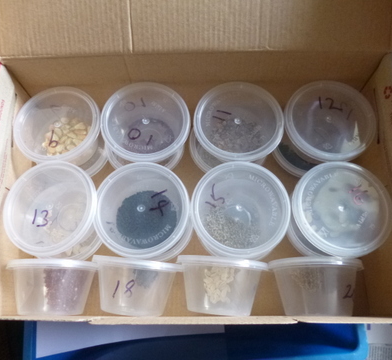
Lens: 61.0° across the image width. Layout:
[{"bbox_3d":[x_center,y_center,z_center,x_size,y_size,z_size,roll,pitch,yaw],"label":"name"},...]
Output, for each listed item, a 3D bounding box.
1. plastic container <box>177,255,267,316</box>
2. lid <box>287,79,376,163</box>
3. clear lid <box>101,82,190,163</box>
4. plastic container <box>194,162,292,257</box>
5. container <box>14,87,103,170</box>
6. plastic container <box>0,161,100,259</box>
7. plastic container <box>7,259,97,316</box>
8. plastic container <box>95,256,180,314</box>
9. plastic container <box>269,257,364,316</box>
[{"bbox_3d":[0.021,0.089,0.282,0.077,0.077,0.044,5,81,3],"label":"plastic container"},{"bbox_3d":[0.116,-0.045,0.307,0.077,0.044,0.077,0,71,0],"label":"lid"},{"bbox_3d":[-0.042,-0.045,0.309,0.077,0.044,0.077,0,70,2],"label":"clear lid"},{"bbox_3d":[0.035,0.028,0.273,0.074,0.045,0.074,0,73,2],"label":"plastic container"},{"bbox_3d":[-0.120,-0.043,0.307,0.074,0.045,0.074,0,69,2],"label":"container"},{"bbox_3d":[-0.115,0.029,0.285,0.077,0.044,0.077,0,72,5],"label":"plastic container"},{"bbox_3d":[-0.124,0.092,0.291,0.074,0.074,0.045,-2,76,2],"label":"plastic container"},{"bbox_3d":[-0.052,0.091,0.286,0.074,0.074,0.045,5,75,4],"label":"plastic container"},{"bbox_3d":[0.101,0.091,0.281,0.077,0.077,0.044,0,77,2],"label":"plastic container"}]

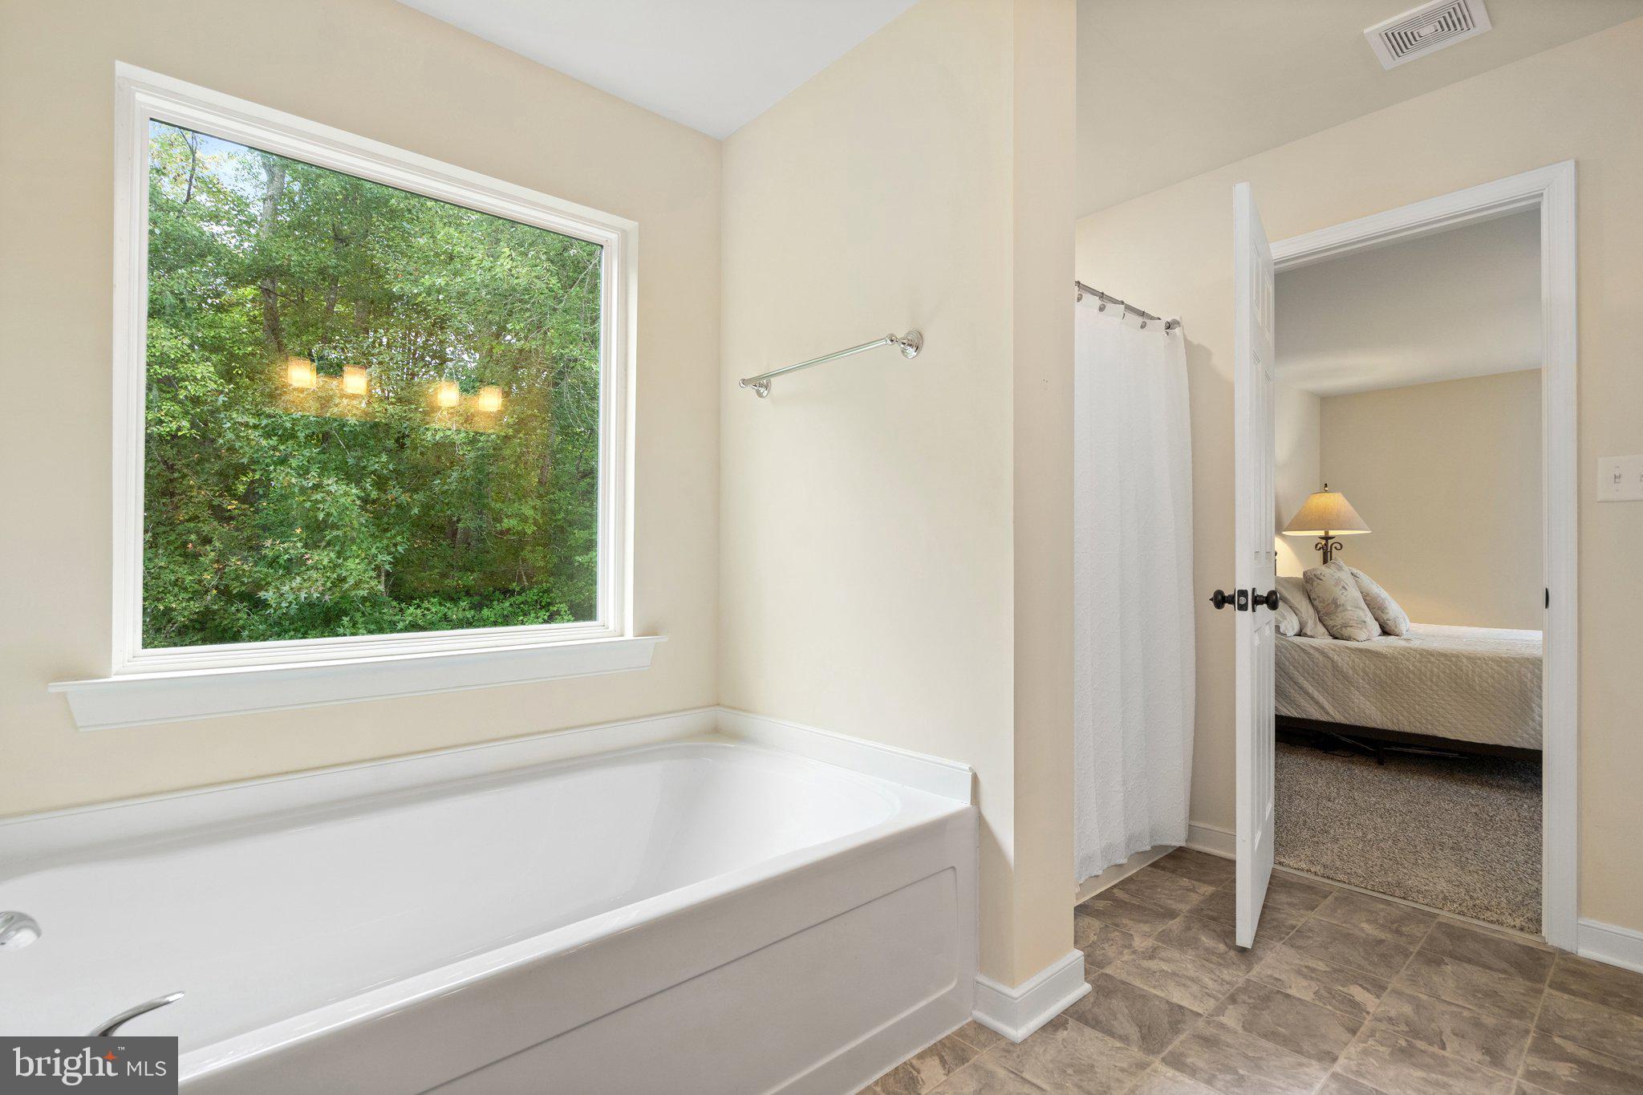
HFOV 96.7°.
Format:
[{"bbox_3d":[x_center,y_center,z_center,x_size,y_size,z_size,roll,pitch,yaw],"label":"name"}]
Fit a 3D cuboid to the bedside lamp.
[{"bbox_3d":[3.489,-0.034,5.048,0.595,0.820,0.595,1,-1,-44],"label":"bedside lamp"}]

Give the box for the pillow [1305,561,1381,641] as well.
[{"bbox_3d":[2.837,0.294,3.980,0.440,0.430,0.160,1,-31,-44],"label":"pillow"}]

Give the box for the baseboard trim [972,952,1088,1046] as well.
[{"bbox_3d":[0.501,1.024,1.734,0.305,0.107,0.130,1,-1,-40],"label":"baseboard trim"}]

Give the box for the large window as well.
[{"bbox_3d":[-1.027,-0.365,1.884,1.142,1.257,0.100,1,-1,-40],"label":"large window"}]

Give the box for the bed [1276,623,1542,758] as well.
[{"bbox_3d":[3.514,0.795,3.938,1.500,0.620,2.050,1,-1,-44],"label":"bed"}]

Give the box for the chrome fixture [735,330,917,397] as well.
[{"bbox_3d":[0.007,-0.501,2.018,0.080,0.070,0.669,1,-1,-43],"label":"chrome fixture"}]

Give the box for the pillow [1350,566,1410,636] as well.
[{"bbox_3d":[3.239,0.314,4.250,0.440,0.430,0.160,1,-31,-44],"label":"pillow"}]

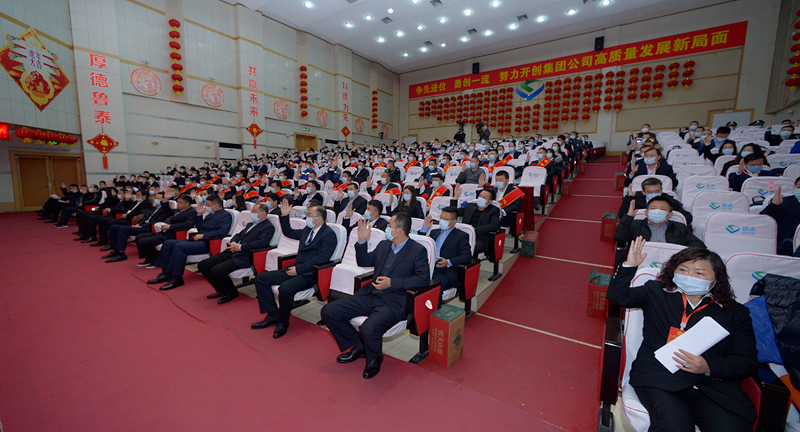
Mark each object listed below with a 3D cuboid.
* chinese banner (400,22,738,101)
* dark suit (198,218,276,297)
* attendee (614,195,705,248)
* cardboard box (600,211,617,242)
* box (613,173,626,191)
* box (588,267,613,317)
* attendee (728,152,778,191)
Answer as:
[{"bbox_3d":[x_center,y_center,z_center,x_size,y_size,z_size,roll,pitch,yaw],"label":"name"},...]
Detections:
[{"bbox_3d":[10.475,-11.434,24.548,23.301,1.296,0.060,5,8,35],"label":"chinese banner"},{"bbox_3d":[-1.986,0.493,4.111,0.647,0.925,0.801,5,8,34],"label":"dark suit"},{"bbox_3d":[2.640,0.398,3.198,0.710,1.180,0.870,5,8,34],"label":"attendee"},{"bbox_3d":[3.511,0.168,5.201,0.195,0.480,0.250,5,19,35],"label":"cardboard box"},{"bbox_3d":[5.299,-0.826,7.489,0.183,0.396,0.253,0,15,18],"label":"box"},{"bbox_3d":[2.179,0.827,3.359,0.195,0.480,0.250,5,19,35],"label":"box"},{"bbox_3d":[5.113,-0.288,4.455,0.600,1.165,0.850,5,8,34],"label":"attendee"}]

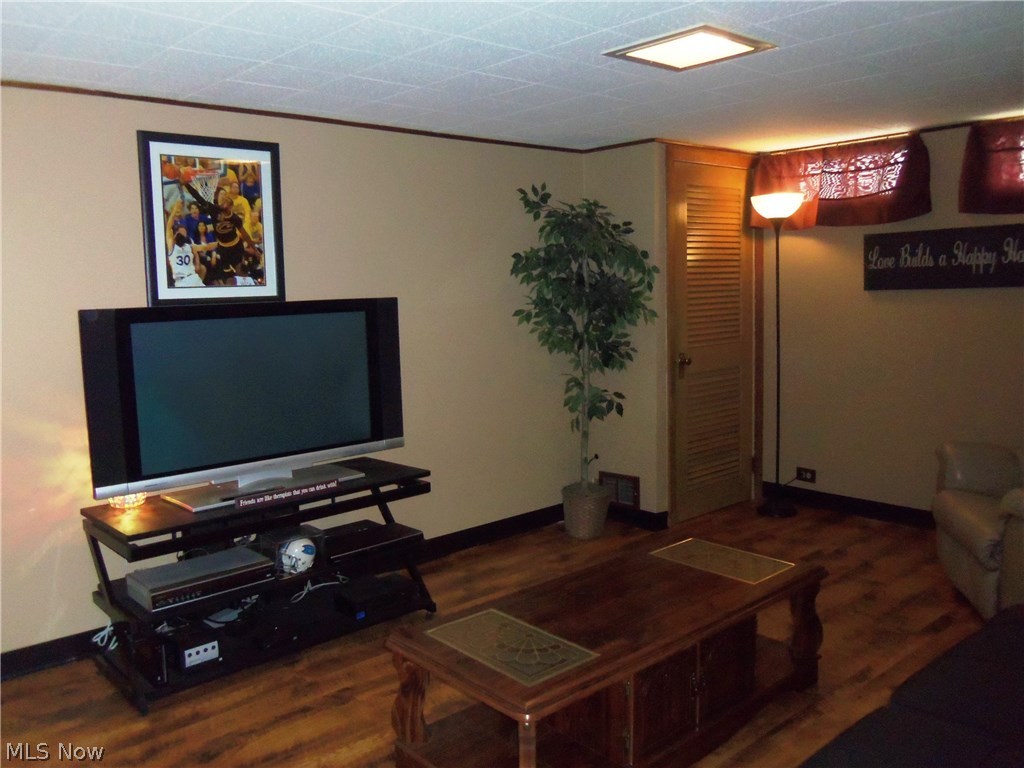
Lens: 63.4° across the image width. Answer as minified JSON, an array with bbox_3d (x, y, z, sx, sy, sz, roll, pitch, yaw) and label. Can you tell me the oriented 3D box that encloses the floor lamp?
[{"bbox_3d":[1.536,-0.157,4.774,0.279,1.828,0.279,-7,9,-40],"label":"floor lamp"}]

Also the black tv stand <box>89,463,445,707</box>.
[{"bbox_3d":[-0.937,0.708,3.257,1.206,0.600,0.518,-7,9,-40],"label":"black tv stand"}]

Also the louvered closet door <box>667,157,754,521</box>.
[{"bbox_3d":[1.169,-0.247,4.841,0.769,2.003,0.044,-7,9,-40],"label":"louvered closet door"}]

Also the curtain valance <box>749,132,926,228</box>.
[{"bbox_3d":[1.803,-1.100,4.599,0.130,0.456,0.966,-7,9,-40],"label":"curtain valance"}]

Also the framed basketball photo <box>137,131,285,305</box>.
[{"bbox_3d":[-1.195,-0.648,3.350,0.566,0.671,0.030,-7,9,-40],"label":"framed basketball photo"}]

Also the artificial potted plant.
[{"bbox_3d":[0.383,-0.105,4.418,0.588,1.873,0.568,-7,9,-40],"label":"artificial potted plant"}]

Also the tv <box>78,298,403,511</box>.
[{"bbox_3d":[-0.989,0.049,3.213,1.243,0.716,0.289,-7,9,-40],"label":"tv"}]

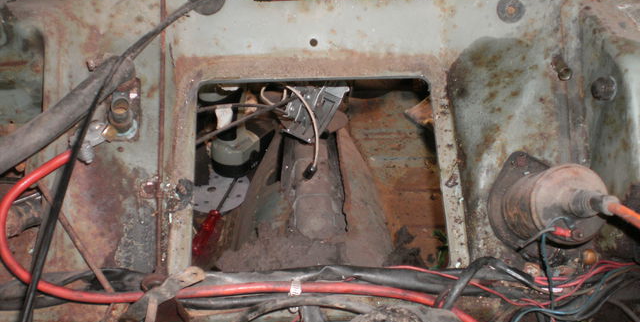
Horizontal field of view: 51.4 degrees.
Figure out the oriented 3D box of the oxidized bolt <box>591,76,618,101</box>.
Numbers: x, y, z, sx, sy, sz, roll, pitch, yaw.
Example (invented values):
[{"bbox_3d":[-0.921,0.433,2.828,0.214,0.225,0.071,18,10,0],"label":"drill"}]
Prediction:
[{"bbox_3d":[0.260,-0.066,0.610,0.023,0.023,0.013,0,6,30],"label":"oxidized bolt"}]

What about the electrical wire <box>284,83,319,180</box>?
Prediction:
[{"bbox_3d":[-0.022,-0.036,0.790,0.041,0.108,0.040,-1,15,0],"label":"electrical wire"}]

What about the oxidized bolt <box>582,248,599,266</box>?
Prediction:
[{"bbox_3d":[0.238,0.084,0.585,0.013,0.013,0.011,-3,-15,11],"label":"oxidized bolt"}]

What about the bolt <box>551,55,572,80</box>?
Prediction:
[{"bbox_3d":[0.230,-0.088,0.635,0.014,0.014,0.026,-3,40,-4],"label":"bolt"}]

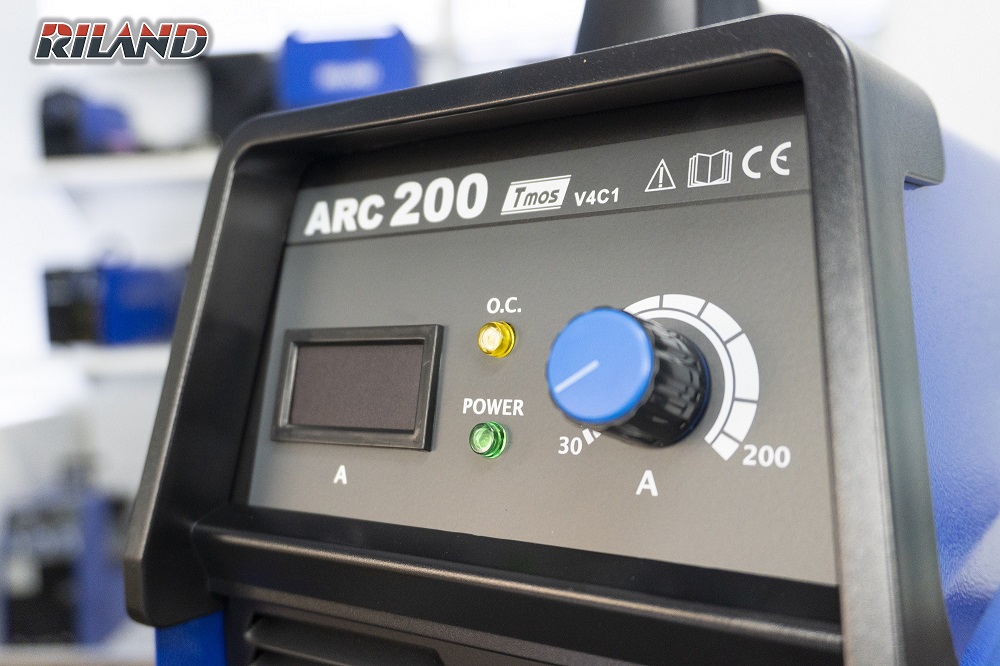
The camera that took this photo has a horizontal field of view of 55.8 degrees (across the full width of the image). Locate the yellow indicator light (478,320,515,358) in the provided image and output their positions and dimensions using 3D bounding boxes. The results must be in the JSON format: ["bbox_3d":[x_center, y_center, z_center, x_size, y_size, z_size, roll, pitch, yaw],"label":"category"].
[{"bbox_3d":[-0.001,0.001,0.200,0.008,0.008,0.005,-1,-12,35],"label":"yellow indicator light"}]

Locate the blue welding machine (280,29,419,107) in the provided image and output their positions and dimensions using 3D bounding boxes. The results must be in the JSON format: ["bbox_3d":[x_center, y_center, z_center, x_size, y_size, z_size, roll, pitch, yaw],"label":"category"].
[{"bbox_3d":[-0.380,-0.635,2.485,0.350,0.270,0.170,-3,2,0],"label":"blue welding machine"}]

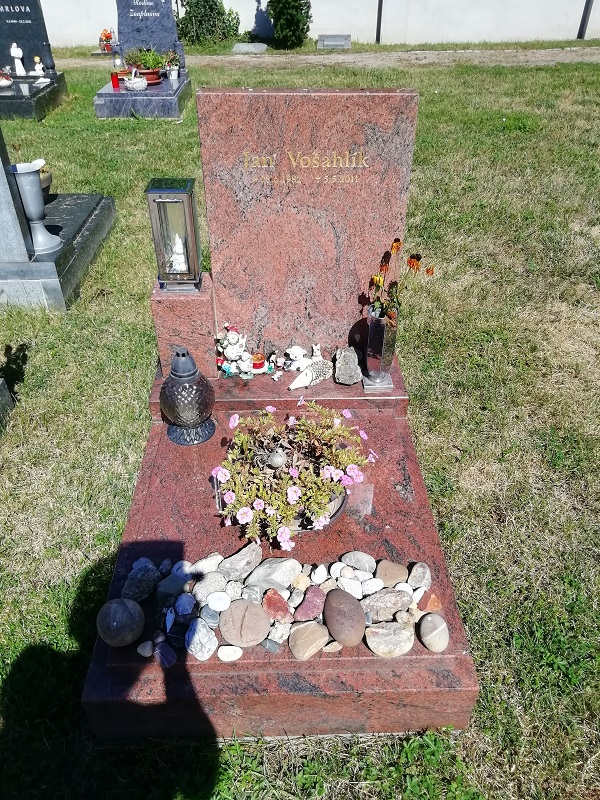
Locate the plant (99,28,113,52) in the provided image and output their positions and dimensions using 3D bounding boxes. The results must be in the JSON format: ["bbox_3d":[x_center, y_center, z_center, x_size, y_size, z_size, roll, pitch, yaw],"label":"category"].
[{"bbox_3d":[-2.912,-5.403,9.009,0.170,0.310,0.170,-1,38,-1],"label":"plant"}]

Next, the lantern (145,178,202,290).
[{"bbox_3d":[-0.375,-0.501,1.839,0.130,0.310,0.130,-1,38,-1],"label":"lantern"}]

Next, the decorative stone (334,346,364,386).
[{"bbox_3d":[0.162,-0.110,1.949,0.085,0.104,0.065,-1,38,-1],"label":"decorative stone"}]

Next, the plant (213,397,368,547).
[{"bbox_3d":[-0.034,0.187,1.594,0.385,0.165,0.385,-1,38,-1],"label":"plant"}]

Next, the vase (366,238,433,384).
[{"bbox_3d":[0.286,-0.242,1.817,0.180,0.475,0.130,-1,38,-1],"label":"vase"}]

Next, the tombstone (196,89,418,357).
[{"bbox_3d":[0.025,-0.521,1.906,0.612,0.814,0.087,-1,33,-1],"label":"tombstone"}]

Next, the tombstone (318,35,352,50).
[{"bbox_3d":[0.531,-5.712,9.554,0.530,0.220,0.300,-1,38,-1],"label":"tombstone"}]

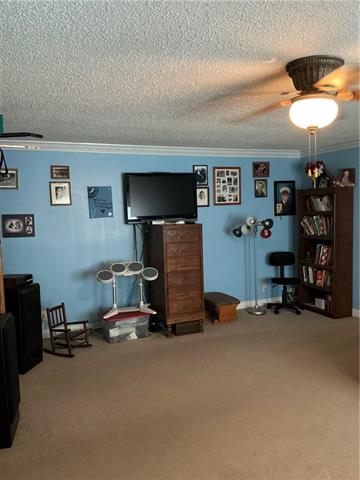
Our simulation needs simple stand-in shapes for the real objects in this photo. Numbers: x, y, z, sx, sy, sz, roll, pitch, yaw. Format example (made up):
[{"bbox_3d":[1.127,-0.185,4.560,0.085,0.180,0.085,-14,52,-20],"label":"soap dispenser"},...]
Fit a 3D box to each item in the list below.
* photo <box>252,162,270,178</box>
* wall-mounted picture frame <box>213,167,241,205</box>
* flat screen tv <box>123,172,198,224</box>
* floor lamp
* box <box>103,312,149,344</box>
[{"bbox_3d":[1.264,-1.096,6.049,0.303,0.232,0.030,-3,4,-22],"label":"photo"},{"bbox_3d":[0.712,-0.792,5.791,0.463,0.567,0.025,-4,6,-23],"label":"wall-mounted picture frame"},{"bbox_3d":[-0.246,-0.556,5.187,0.990,0.650,0.110,-4,6,-23],"label":"flat screen tv"},{"bbox_3d":[1.097,0.372,5.737,0.580,1.430,0.470,-4,6,-23],"label":"floor lamp"},{"bbox_3d":[-0.698,1.062,4.859,0.556,0.298,0.397,-3,4,-22],"label":"box"}]

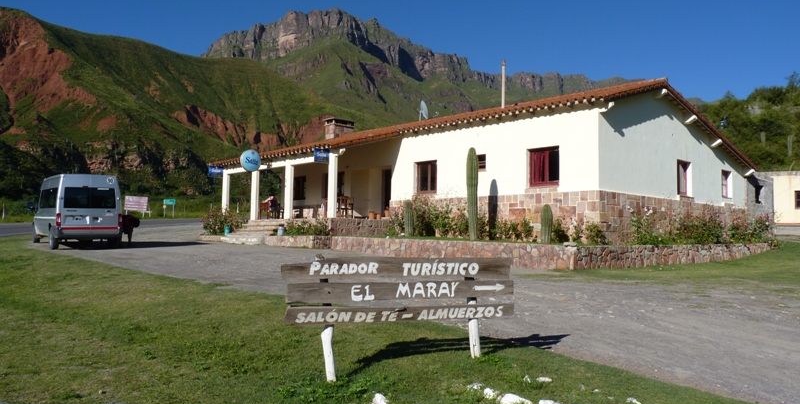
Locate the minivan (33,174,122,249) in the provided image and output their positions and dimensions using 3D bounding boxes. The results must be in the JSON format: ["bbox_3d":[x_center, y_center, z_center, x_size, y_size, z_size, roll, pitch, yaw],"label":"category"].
[{"bbox_3d":[-11.844,0.406,22.768,2.020,2.430,5.500,3,-3,-37],"label":"minivan"}]

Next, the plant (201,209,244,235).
[{"bbox_3d":[-7.493,0.817,26.355,1.200,1.120,1.800,4,-5,-44],"label":"plant"}]

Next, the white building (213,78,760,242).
[{"bbox_3d":[3.233,-0.888,27.044,16.104,5.410,17.811,4,-5,-44],"label":"white building"}]

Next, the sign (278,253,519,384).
[{"bbox_3d":[0.035,1.075,5.800,2.230,1.070,0.150,2,-4,-17],"label":"sign"}]

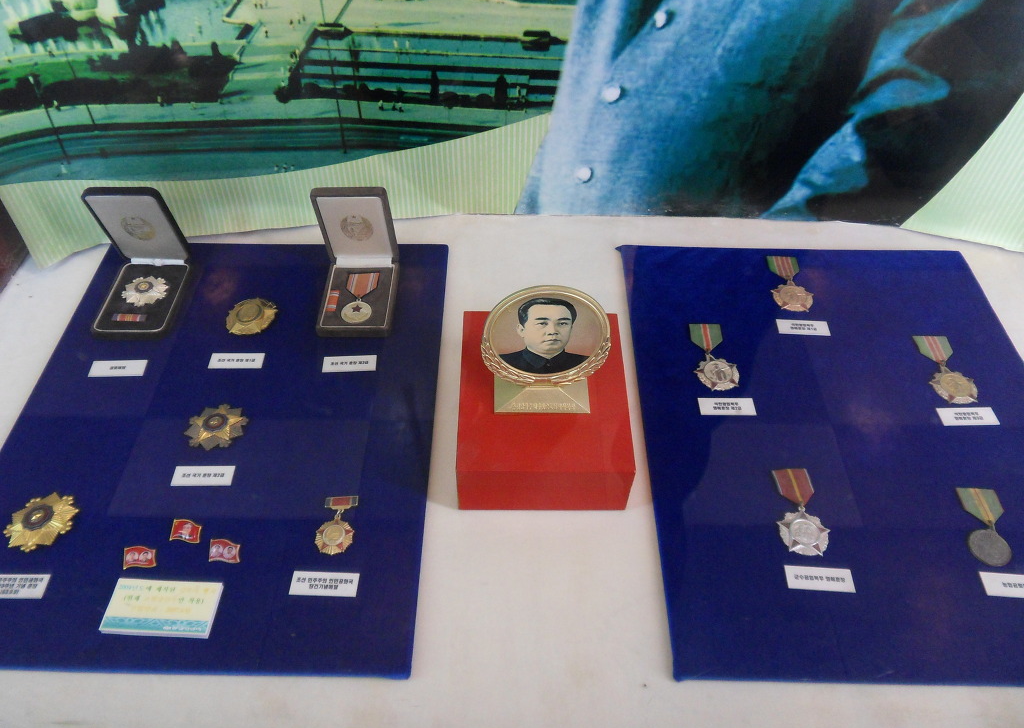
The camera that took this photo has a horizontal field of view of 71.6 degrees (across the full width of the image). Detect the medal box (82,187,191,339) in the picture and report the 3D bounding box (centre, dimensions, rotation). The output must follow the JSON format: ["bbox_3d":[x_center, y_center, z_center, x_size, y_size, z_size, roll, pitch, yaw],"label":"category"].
[{"bbox_3d":[-0.431,-0.115,0.794,0.084,0.125,0.123,1,51,0],"label":"medal box"}]

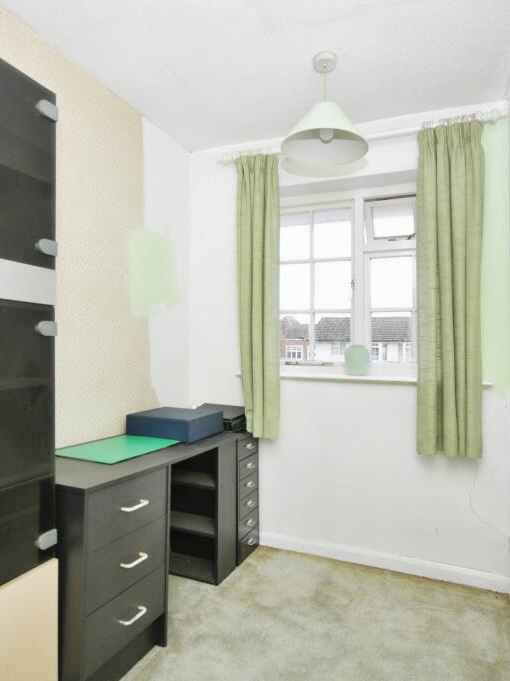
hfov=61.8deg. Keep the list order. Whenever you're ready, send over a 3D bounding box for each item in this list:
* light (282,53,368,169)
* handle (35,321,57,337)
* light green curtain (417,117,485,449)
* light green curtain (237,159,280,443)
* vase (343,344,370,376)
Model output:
[{"bbox_3d":[0.295,-0.996,1.800,0.359,0.378,0.359,0,-1,22],"label":"light"},{"bbox_3d":[-0.610,-0.035,1.251,0.022,0.046,0.062,0,-1,22],"label":"handle"},{"bbox_3d":[0.955,-0.237,2.082,0.285,1.620,0.100,0,-1,22],"label":"light green curtain"},{"bbox_3d":[0.016,-0.243,2.466,0.265,1.615,0.090,0,-1,22],"label":"light green curtain"},{"bbox_3d":[0.580,0.115,2.430,0.140,0.176,0.140,0,-1,22],"label":"vase"}]

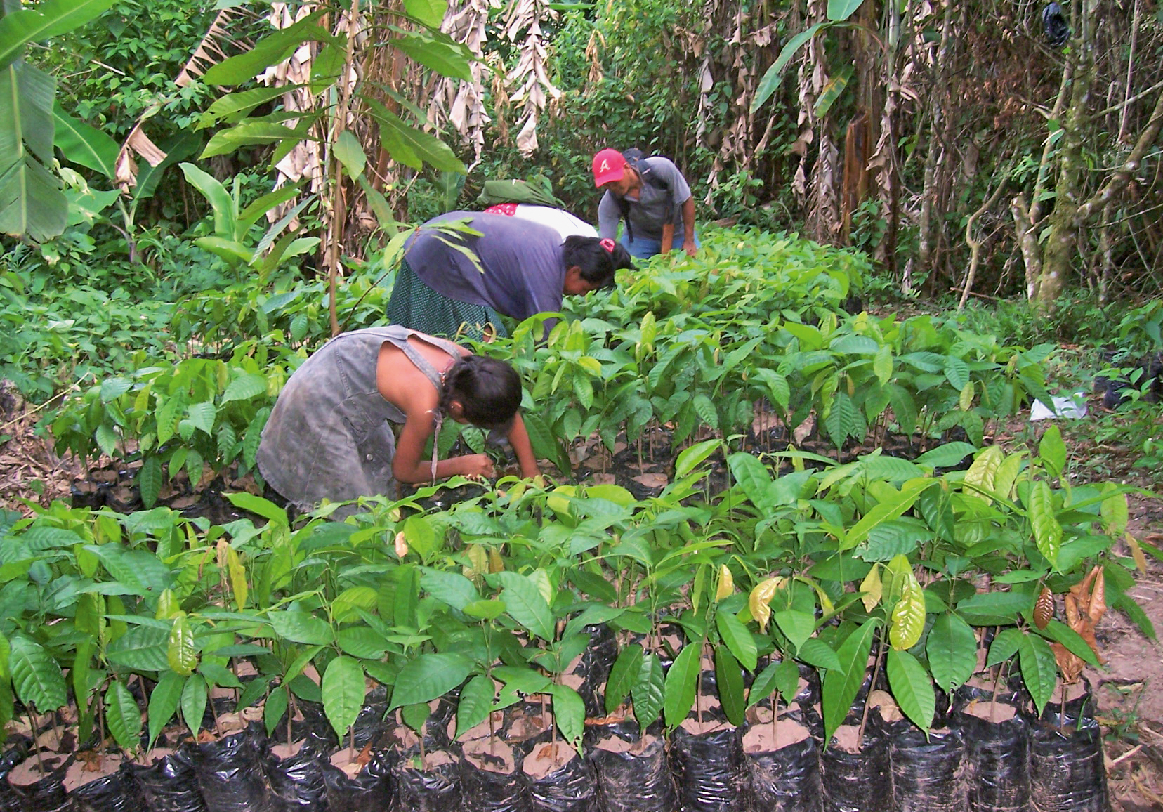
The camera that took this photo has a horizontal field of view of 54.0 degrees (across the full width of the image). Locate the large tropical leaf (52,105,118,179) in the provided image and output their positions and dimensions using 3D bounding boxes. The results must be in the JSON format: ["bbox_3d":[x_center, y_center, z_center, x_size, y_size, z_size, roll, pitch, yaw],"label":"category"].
[{"bbox_3d":[-2.710,-1.442,6.200,0.400,0.420,0.200,-1,12,-6],"label":"large tropical leaf"}]

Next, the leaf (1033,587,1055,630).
[{"bbox_3d":[0.692,0.302,1.710,0.031,0.064,0.015,8,11,4],"label":"leaf"}]

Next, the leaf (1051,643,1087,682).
[{"bbox_3d":[0.750,0.394,1.760,0.050,0.063,0.030,-4,11,1],"label":"leaf"}]

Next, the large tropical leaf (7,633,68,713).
[{"bbox_3d":[-0.866,0.425,1.820,0.090,0.125,0.060,-1,12,-6],"label":"large tropical leaf"}]

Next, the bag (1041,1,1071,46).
[{"bbox_3d":[2.743,-2.202,6.600,0.160,0.260,0.140,0,12,0],"label":"bag"}]

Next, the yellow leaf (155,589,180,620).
[{"bbox_3d":[-0.699,0.337,1.930,0.042,0.062,0.028,0,12,0],"label":"yellow leaf"}]

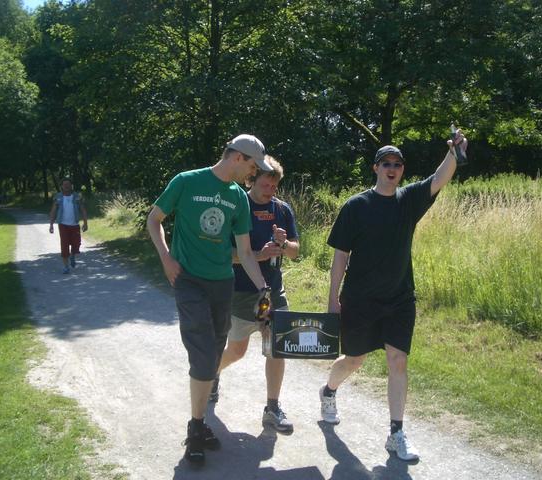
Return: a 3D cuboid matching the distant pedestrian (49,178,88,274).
[{"bbox_3d":[-3.730,-0.250,11.919,0.660,1.730,0.520,-1,5,-17],"label":"distant pedestrian"}]

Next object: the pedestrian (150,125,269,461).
[{"bbox_3d":[-0.385,0.343,3.941,0.660,1.880,0.560,-2,5,-22],"label":"pedestrian"}]

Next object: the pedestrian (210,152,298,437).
[{"bbox_3d":[-0.120,0.350,4.463,0.530,1.780,0.740,-2,5,-20],"label":"pedestrian"}]

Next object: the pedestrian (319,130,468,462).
[{"bbox_3d":[0.735,0.318,4.059,0.800,1.910,0.750,-1,5,-14],"label":"pedestrian"}]

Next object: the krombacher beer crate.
[{"bbox_3d":[0.176,0.566,3.863,0.400,0.272,0.300,2,-7,-10],"label":"krombacher beer crate"}]

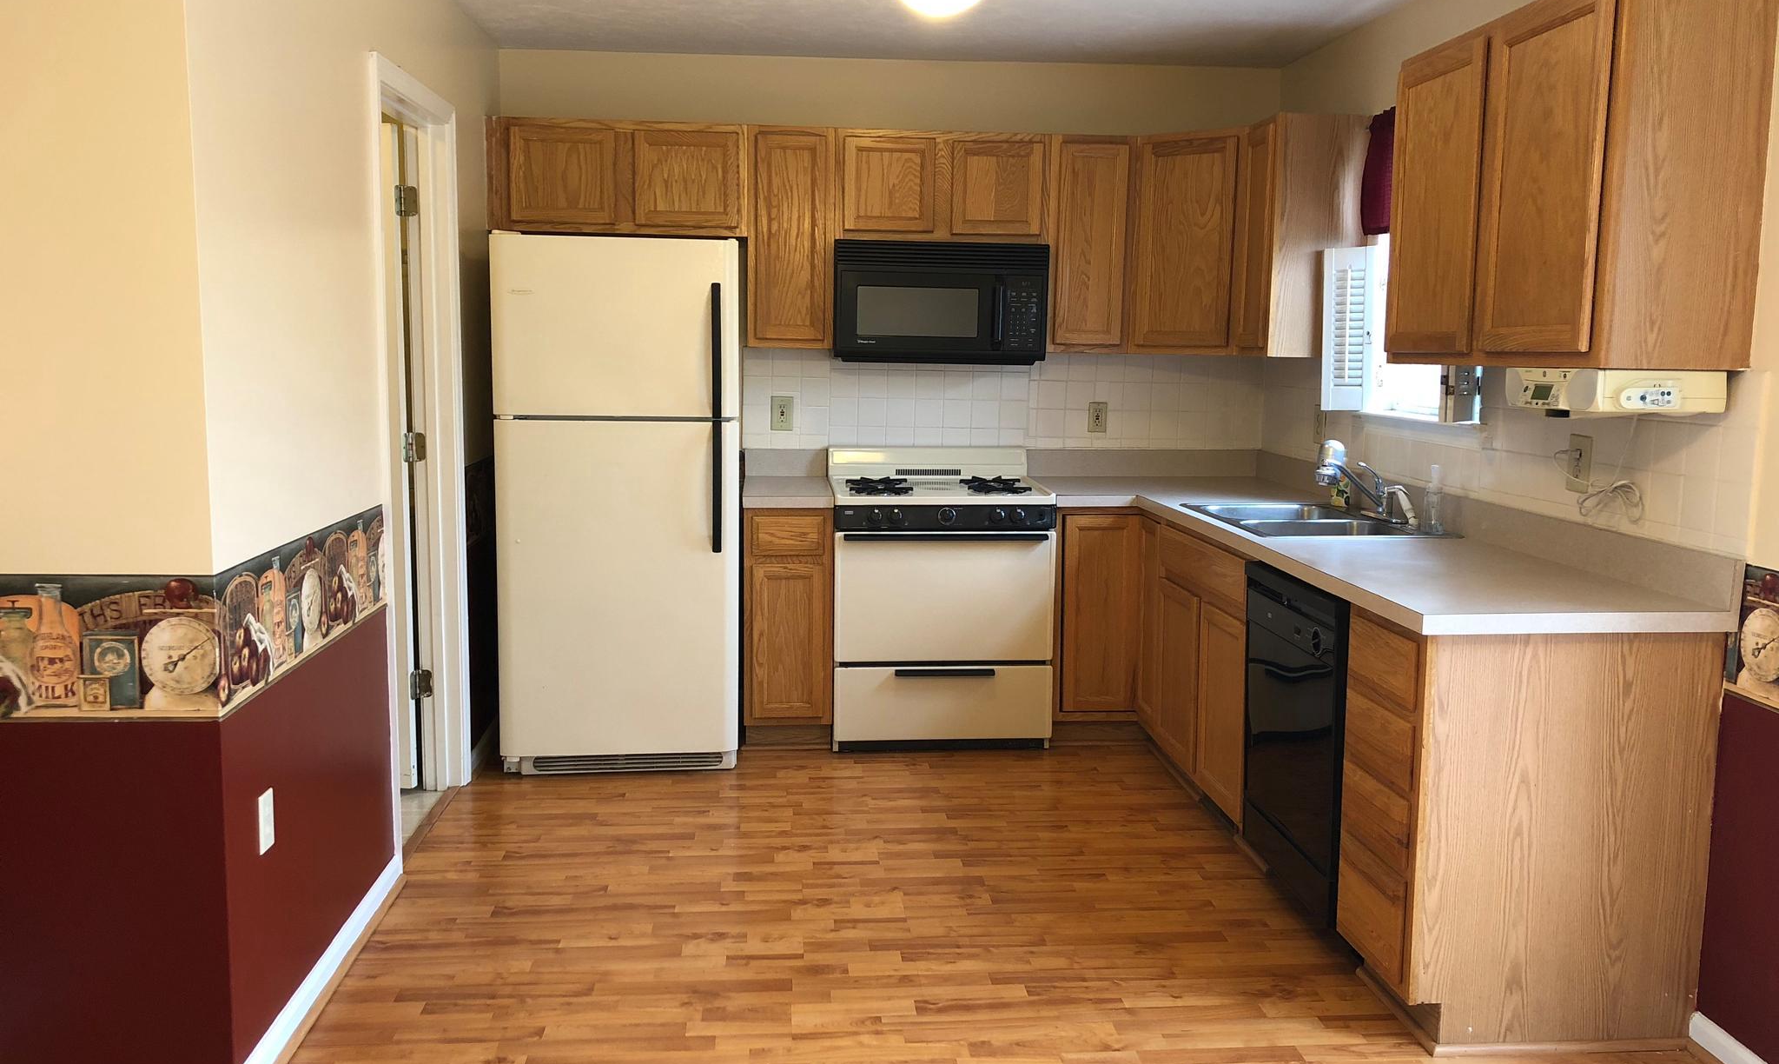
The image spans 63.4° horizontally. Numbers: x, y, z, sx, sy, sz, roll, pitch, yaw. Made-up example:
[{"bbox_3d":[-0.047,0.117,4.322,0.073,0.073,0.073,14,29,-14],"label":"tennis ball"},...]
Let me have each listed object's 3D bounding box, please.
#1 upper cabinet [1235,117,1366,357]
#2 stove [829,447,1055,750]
[{"bbox_3d":[1.347,-0.958,4.724,0.318,0.758,0.275,0,8,-5],"label":"upper cabinet"},{"bbox_3d":[0.165,0.232,5.195,0.756,1.020,0.650,0,8,-5],"label":"stove"}]

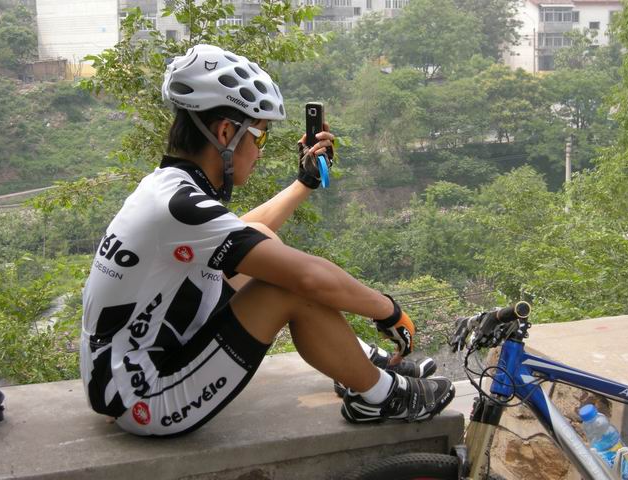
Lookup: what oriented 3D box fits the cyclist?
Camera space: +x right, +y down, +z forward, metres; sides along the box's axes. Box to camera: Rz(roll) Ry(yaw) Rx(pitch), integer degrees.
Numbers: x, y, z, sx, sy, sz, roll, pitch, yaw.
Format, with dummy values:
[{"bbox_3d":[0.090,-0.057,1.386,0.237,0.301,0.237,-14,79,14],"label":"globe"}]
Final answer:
[{"bbox_3d":[-0.110,-0.032,2.713,0.910,0.880,0.540,-5,11,-23],"label":"cyclist"}]

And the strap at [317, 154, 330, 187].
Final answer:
[{"bbox_3d":[0.023,-0.167,2.700,0.030,0.082,0.020,-1,10,0],"label":"strap"}]

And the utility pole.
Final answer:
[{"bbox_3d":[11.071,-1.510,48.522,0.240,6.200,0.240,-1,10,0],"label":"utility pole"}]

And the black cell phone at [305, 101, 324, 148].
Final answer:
[{"bbox_3d":[0.001,-0.280,2.710,0.046,0.112,0.018,3,10,22],"label":"black cell phone"}]

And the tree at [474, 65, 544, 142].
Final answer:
[{"bbox_3d":[18.505,-12.920,105.000,6.800,7.300,6.400,-1,10,0],"label":"tree"}]

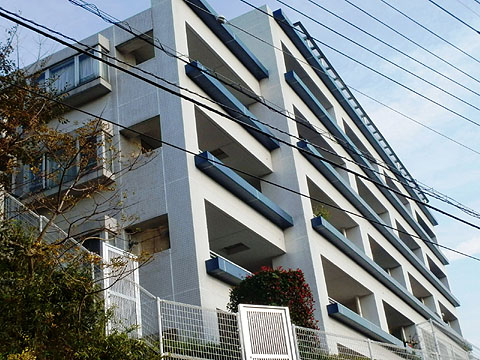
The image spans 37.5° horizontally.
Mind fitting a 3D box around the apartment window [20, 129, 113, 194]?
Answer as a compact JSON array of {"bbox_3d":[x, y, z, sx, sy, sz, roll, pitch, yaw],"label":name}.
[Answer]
[{"bbox_3d":[-4.743,-0.268,19.335,2.800,1.300,0.480,-19,-29,21],"label":"apartment window"}]

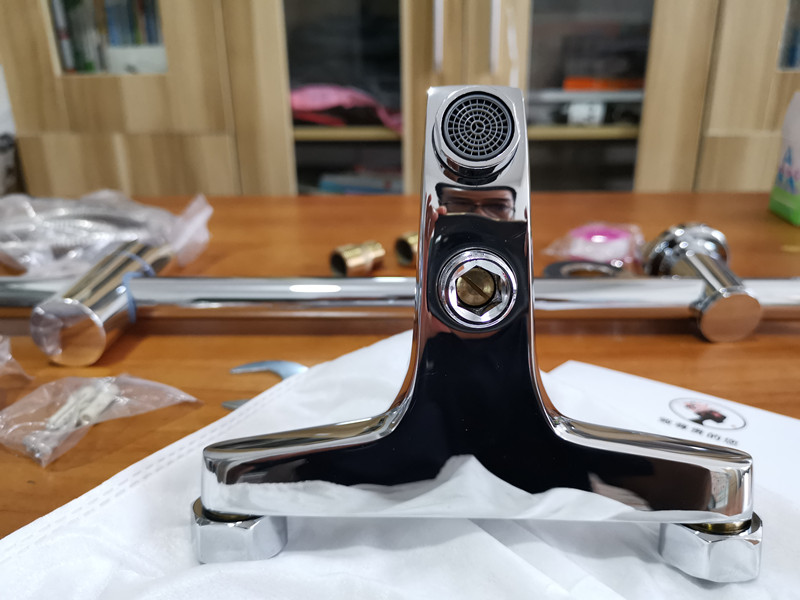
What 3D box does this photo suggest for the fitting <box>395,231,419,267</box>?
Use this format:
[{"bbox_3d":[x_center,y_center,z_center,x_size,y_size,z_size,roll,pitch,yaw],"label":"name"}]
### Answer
[{"bbox_3d":[0.019,-0.046,0.533,0.041,0.026,0.026,-16,25,-34],"label":"fitting"}]

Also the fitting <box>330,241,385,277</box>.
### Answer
[{"bbox_3d":[-0.033,-0.032,0.500,0.038,0.025,0.025,-16,25,-35],"label":"fitting"}]

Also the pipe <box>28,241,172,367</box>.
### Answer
[{"bbox_3d":[-0.188,-0.002,0.403,0.042,0.042,0.119,-2,20,-3],"label":"pipe"}]

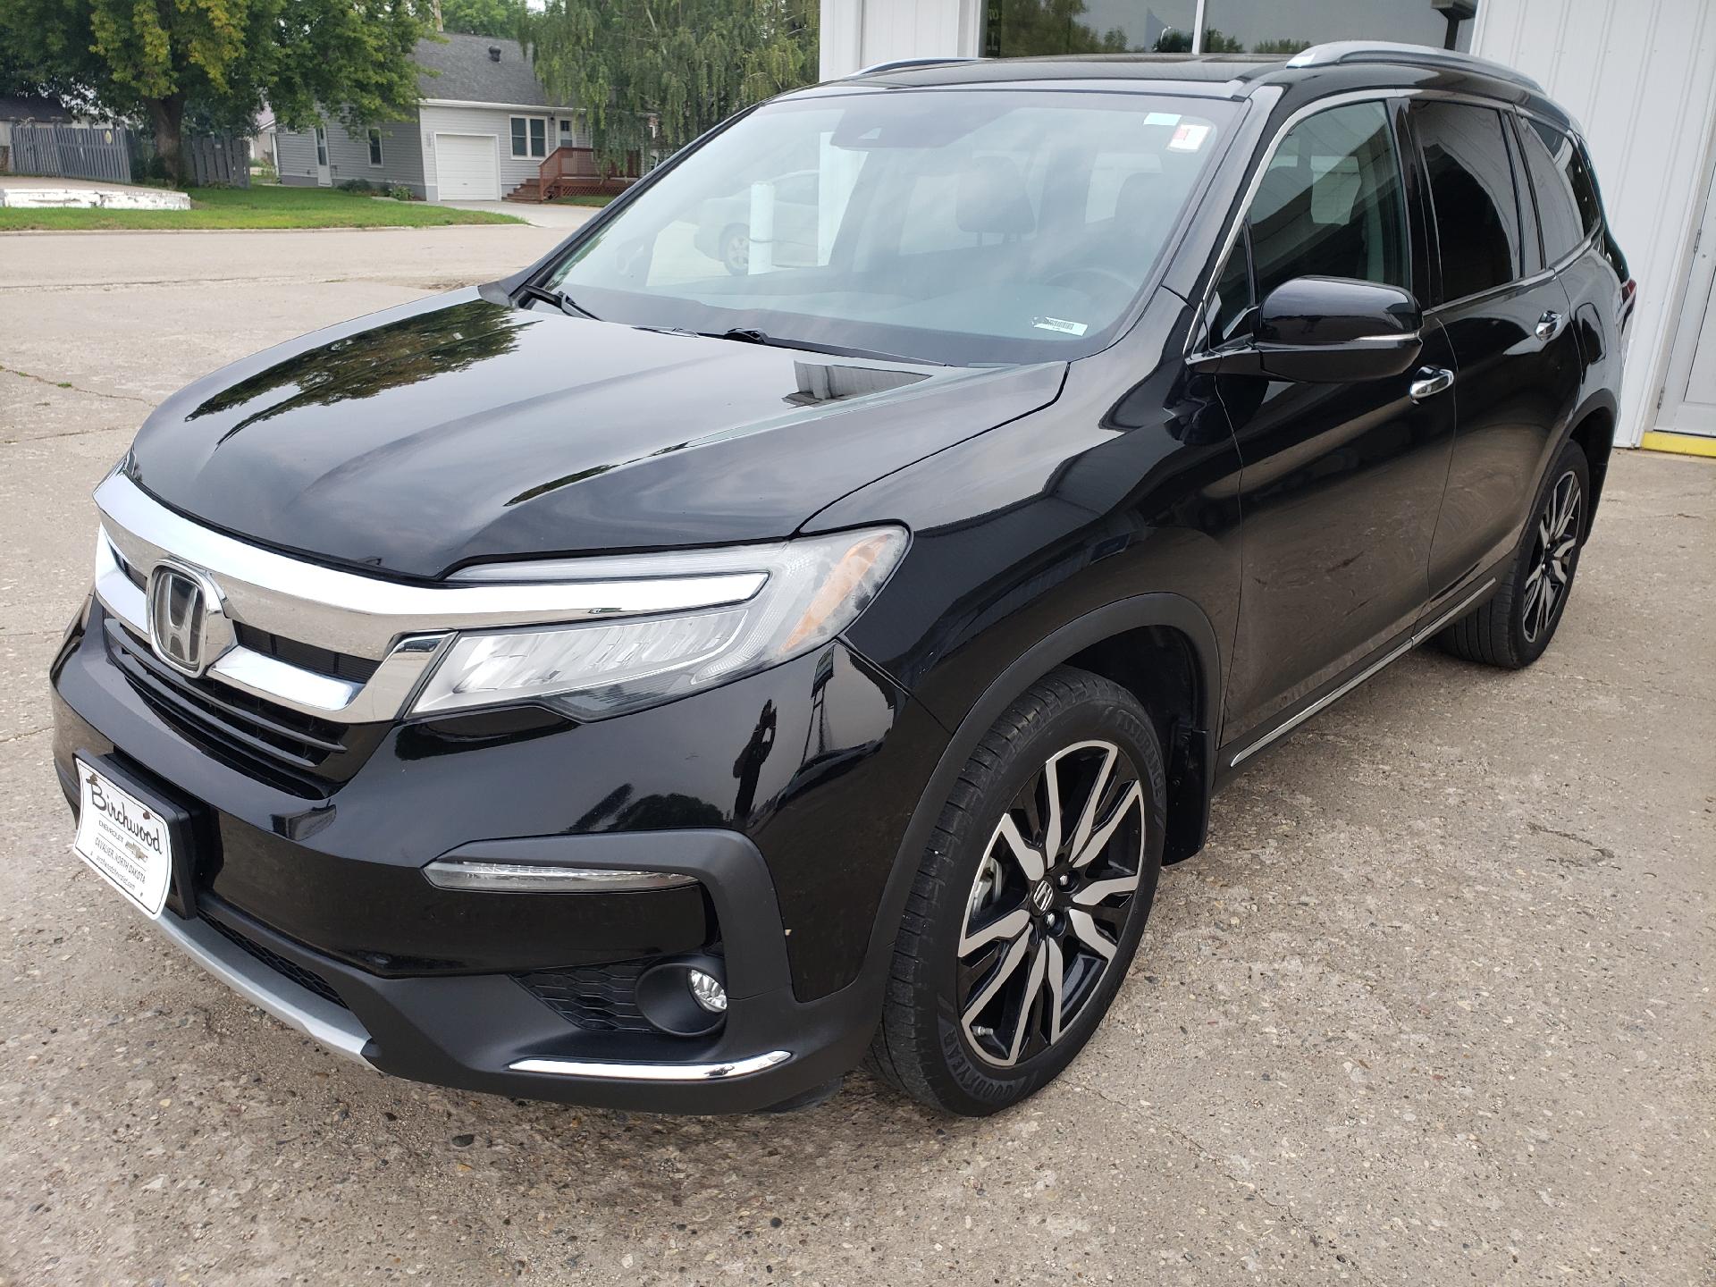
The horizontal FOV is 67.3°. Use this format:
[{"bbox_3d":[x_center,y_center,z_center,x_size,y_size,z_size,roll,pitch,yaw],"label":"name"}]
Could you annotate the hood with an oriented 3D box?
[{"bbox_3d":[-0.604,-0.393,2.229,1.640,0.235,1.080,16,25,39],"label":"hood"}]

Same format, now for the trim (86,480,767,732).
[{"bbox_3d":[-0.848,-0.106,2.035,1.580,0.210,0.440,16,25,39],"label":"trim"}]

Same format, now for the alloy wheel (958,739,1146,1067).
[{"bbox_3d":[0.253,0.399,2.151,0.200,0.544,0.544,16,25,39],"label":"alloy wheel"}]

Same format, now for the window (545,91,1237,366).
[{"bbox_3d":[0.008,-0.896,2.724,1.520,0.105,0.878,18,61,38],"label":"window"}]

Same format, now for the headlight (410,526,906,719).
[{"bbox_3d":[-0.244,-0.027,1.644,0.637,0.250,0.190,2,20,3],"label":"headlight"}]

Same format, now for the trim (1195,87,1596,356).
[{"bbox_3d":[1.411,-1.067,3.116,0.210,0.505,2.880,16,25,39],"label":"trim"}]

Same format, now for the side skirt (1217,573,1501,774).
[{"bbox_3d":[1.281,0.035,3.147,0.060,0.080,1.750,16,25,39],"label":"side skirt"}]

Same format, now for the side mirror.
[{"bbox_3d":[0.728,-0.511,2.139,0.255,0.190,0.380,16,25,39],"label":"side mirror"}]

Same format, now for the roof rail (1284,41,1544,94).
[{"bbox_3d":[1.520,-1.480,3.342,0.090,0.100,1.920,18,26,38],"label":"roof rail"}]

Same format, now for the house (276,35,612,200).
[{"bbox_3d":[-16.028,-20.222,49.243,9.200,6.100,8.400,15,24,34],"label":"house"}]

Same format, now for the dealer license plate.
[{"bbox_3d":[-1.085,0.283,1.883,0.305,0.152,0.020,16,11,39],"label":"dealer license plate"}]

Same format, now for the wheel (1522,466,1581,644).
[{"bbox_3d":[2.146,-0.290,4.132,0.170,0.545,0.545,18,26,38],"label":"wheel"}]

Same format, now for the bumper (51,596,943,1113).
[{"bbox_3d":[-0.816,0.153,2.140,1.950,0.720,0.635,18,26,38],"label":"bumper"}]

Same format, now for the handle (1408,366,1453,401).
[{"bbox_3d":[1.212,-0.565,2.747,0.055,0.050,0.230,18,26,38],"label":"handle"}]

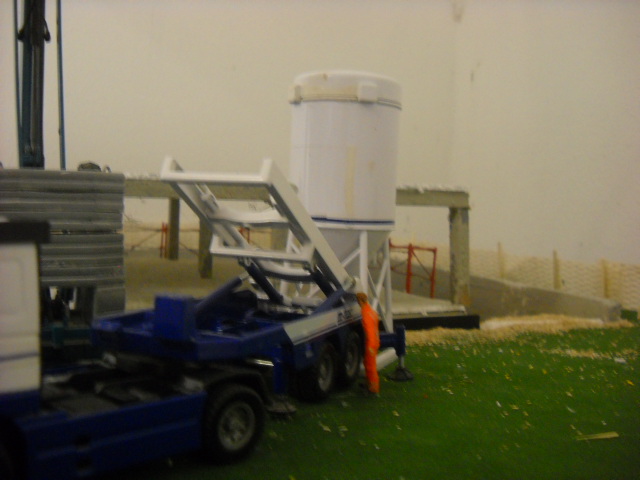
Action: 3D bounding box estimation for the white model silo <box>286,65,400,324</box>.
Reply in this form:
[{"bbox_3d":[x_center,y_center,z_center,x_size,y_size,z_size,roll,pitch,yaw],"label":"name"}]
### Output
[{"bbox_3d":[0.010,-0.012,0.354,0.050,0.126,0.052,3,2,0],"label":"white model silo"}]

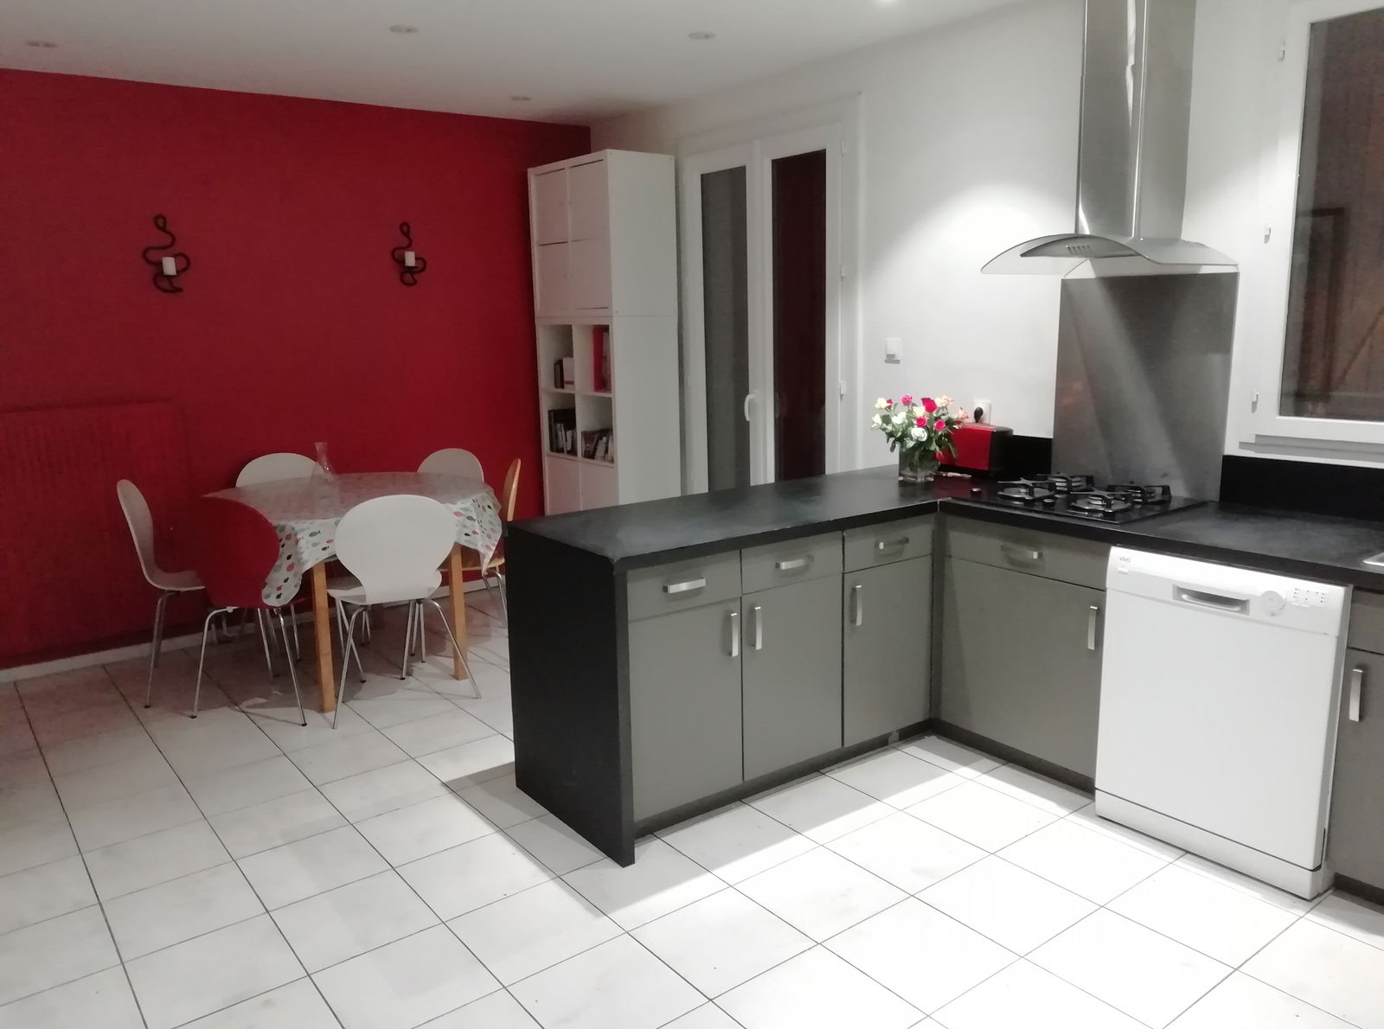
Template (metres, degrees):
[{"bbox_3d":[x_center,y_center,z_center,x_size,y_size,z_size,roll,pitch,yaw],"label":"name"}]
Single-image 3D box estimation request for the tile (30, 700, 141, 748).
[{"bbox_3d":[-2.359,0.811,4.040,0.331,0.010,0.331,-9,14,-36],"label":"tile"}]

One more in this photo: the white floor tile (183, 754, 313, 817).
[{"bbox_3d":[-1.481,0.903,3.466,0.331,0.010,0.331,-9,14,-36],"label":"white floor tile"}]

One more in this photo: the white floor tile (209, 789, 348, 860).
[{"bbox_3d":[-1.278,0.949,3.202,0.331,0.010,0.331,-9,14,-36],"label":"white floor tile"}]

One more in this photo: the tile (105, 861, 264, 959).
[{"bbox_3d":[-1.338,1.038,2.737,0.333,0.010,0.333,-9,14,-36],"label":"tile"}]

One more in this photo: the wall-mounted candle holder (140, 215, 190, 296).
[{"bbox_3d":[-2.324,-1.153,4.602,0.195,0.345,0.090,-9,14,-36],"label":"wall-mounted candle holder"}]

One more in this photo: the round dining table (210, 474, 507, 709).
[{"bbox_3d":[-1.475,0.287,4.551,1.230,0.770,1.230,-1,11,0],"label":"round dining table"}]

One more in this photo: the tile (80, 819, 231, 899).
[{"bbox_3d":[-1.533,0.988,2.984,0.326,0.010,0.326,-9,14,-36],"label":"tile"}]

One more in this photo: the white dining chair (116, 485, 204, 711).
[{"bbox_3d":[-2.093,0.273,4.448,0.540,0.885,0.520,-7,12,-26],"label":"white dining chair"}]

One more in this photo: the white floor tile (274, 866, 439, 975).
[{"bbox_3d":[-0.871,1.042,2.676,0.331,0.010,0.331,-9,14,-36],"label":"white floor tile"}]

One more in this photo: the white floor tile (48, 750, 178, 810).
[{"bbox_3d":[-1.950,0.898,3.526,0.333,0.010,0.333,-9,14,-36],"label":"white floor tile"}]

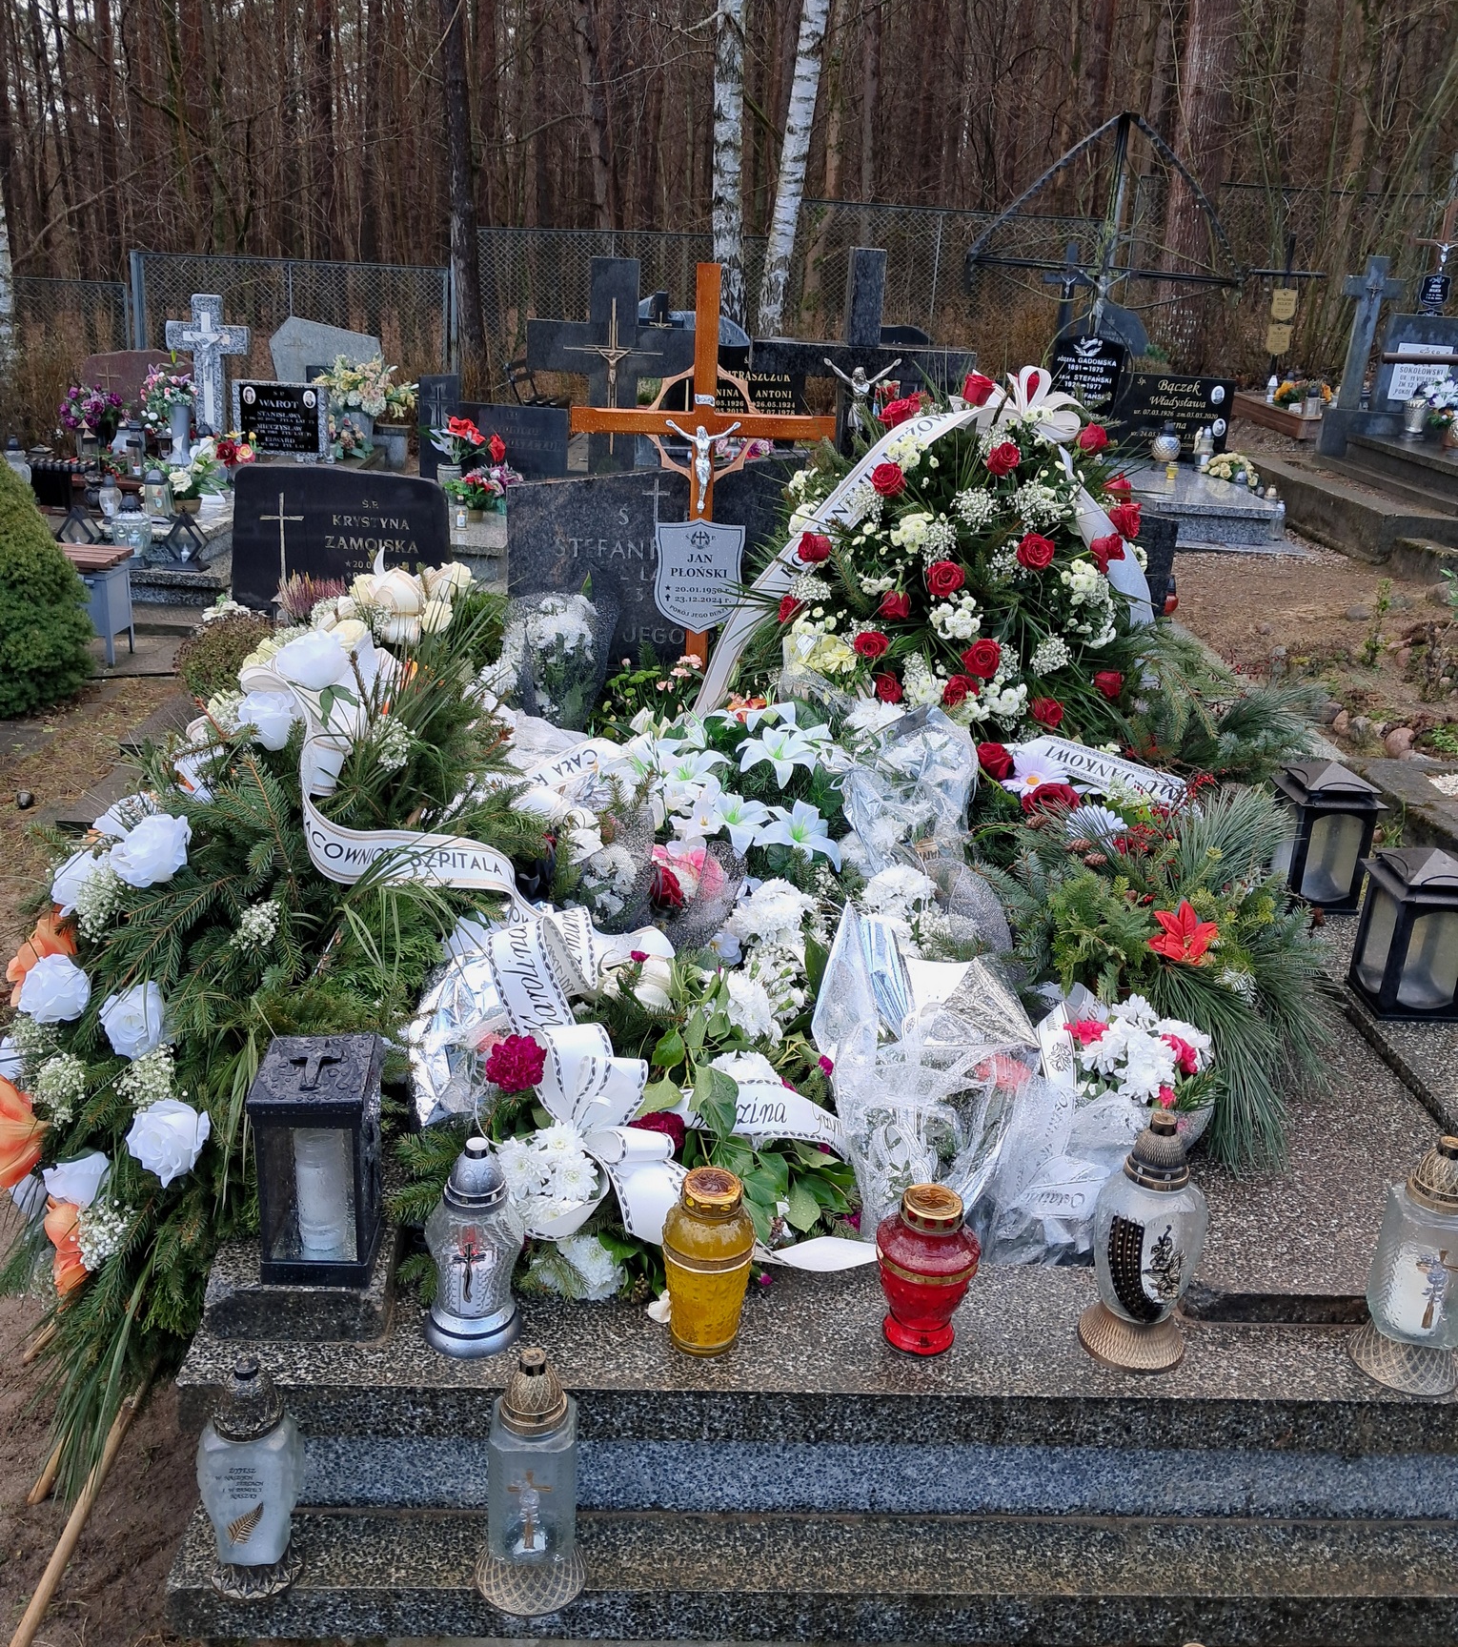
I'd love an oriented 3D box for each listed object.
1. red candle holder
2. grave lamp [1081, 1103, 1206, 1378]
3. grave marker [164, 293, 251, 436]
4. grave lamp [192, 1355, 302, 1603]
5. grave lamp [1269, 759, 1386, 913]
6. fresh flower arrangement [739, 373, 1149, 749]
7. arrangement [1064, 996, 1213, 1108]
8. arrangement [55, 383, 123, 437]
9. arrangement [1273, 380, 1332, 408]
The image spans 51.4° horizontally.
[{"bbox_3d":[0.223,0.505,1.725,0.117,0.182,0.117,2,20,-2],"label":"red candle holder"},{"bbox_3d":[0.473,0.460,1.711,0.127,0.296,0.127,6,20,9],"label":"grave lamp"},{"bbox_3d":[-2.806,-2.454,8.180,0.460,0.820,0.130,3,20,2],"label":"grave marker"},{"bbox_3d":[-0.529,0.709,1.669,0.115,0.279,0.104,-1,20,-10],"label":"grave lamp"},{"bbox_3d":[1.088,0.015,2.780,0.153,0.267,0.153,1,21,-4],"label":"grave lamp"},{"bbox_3d":[0.451,-0.537,3.193,0.857,0.806,0.428,1,21,-2],"label":"fresh flower arrangement"},{"bbox_3d":[0.522,0.291,1.931,0.190,0.142,0.163,1,21,-2],"label":"arrangement"},{"bbox_3d":[-3.464,-2.248,8.235,0.360,0.290,0.300,2,20,-2],"label":"arrangement"},{"bbox_3d":[5.159,-3.861,13.645,0.520,0.260,0.360,2,20,-2],"label":"arrangement"}]

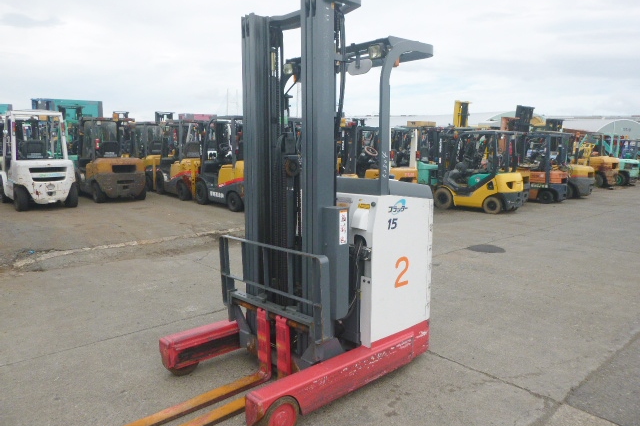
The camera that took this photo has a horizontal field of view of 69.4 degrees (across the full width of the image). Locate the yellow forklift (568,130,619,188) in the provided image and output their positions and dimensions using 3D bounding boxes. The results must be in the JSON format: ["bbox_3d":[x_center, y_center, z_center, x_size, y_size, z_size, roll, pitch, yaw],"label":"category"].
[{"bbox_3d":[11.401,-2.410,20.713,1.450,2.300,3.400,-6,10,-39],"label":"yellow forklift"}]

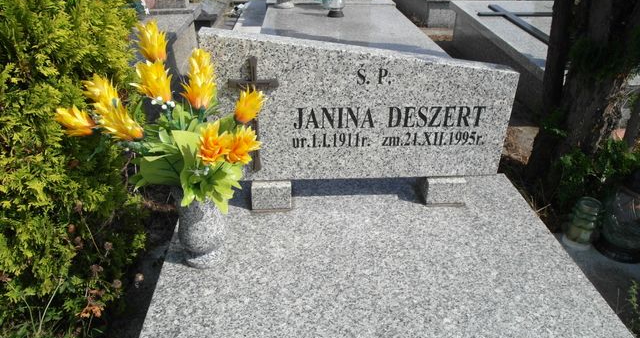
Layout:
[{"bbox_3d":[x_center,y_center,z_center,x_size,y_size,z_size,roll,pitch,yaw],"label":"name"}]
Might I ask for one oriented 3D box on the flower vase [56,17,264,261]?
[{"bbox_3d":[-0.324,-0.029,0.978,0.420,0.570,0.330,-1,31,-3],"label":"flower vase"}]

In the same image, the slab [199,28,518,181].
[{"bbox_3d":[0.114,-0.172,1.218,0.821,0.403,0.076,-1,27,-4],"label":"slab"}]

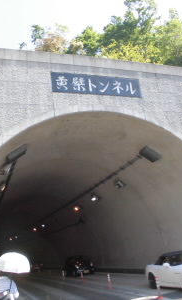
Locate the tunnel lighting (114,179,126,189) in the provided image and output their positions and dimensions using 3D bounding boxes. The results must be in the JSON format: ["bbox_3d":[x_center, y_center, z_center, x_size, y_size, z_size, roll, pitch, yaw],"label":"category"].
[{"bbox_3d":[1.847,2.175,19.483,0.600,0.320,0.380,38,-27,-4],"label":"tunnel lighting"}]

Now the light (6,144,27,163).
[{"bbox_3d":[-3.071,0.145,12.375,0.900,0.270,0.500,-39,-2,-27],"label":"light"}]

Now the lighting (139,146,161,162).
[{"bbox_3d":[3.004,0.234,15.189,0.870,0.270,0.520,33,-27,-6],"label":"lighting"}]

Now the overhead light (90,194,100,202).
[{"bbox_3d":[0.278,3.864,23.925,0.600,0.320,0.380,39,-27,-3],"label":"overhead light"}]

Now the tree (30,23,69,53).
[{"bbox_3d":[-3.299,-8.410,24.404,3.500,4.800,3.300,-1,-19,-21],"label":"tree"}]

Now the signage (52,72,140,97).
[{"bbox_3d":[0.351,-2.796,12.941,4.120,0.930,0.100,-1,-19,-21],"label":"signage"}]

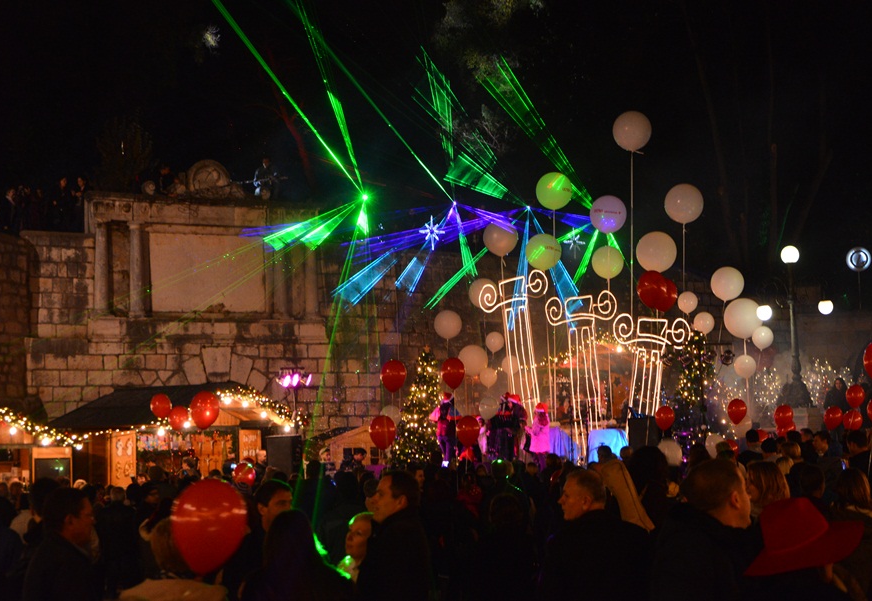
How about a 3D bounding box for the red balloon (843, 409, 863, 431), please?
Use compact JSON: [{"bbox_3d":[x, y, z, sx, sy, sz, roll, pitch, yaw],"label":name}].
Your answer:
[{"bbox_3d":[5.972,1.706,20.800,0.270,0.320,0.270,-2,-6,0],"label":"red balloon"}]

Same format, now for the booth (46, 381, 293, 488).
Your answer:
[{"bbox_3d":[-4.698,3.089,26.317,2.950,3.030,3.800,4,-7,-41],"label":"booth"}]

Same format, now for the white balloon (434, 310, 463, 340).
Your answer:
[{"bbox_3d":[0.257,0.515,30.500,0.600,0.630,0.600,-1,-6,0],"label":"white balloon"}]

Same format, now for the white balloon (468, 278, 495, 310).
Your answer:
[{"bbox_3d":[0.913,-0.116,28.000,0.550,0.600,0.550,-2,-6,0],"label":"white balloon"}]

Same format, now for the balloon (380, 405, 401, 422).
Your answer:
[{"bbox_3d":[-0.667,1.719,21.500,0.310,0.350,0.310,-2,-6,0],"label":"balloon"}]

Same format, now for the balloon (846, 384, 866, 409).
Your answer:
[{"bbox_3d":[5.969,1.363,20.600,0.280,0.345,0.280,-2,-6,0],"label":"balloon"}]

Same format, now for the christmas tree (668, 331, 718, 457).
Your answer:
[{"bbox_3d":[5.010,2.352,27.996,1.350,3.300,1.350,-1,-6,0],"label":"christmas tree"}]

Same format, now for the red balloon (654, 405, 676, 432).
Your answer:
[{"bbox_3d":[3.259,1.676,20.600,0.280,0.355,0.280,-2,-6,0],"label":"red balloon"}]

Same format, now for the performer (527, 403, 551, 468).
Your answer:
[{"bbox_3d":[1.943,2.730,27.500,0.460,1.620,0.500,-2,-6,5],"label":"performer"}]

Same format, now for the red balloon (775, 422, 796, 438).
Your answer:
[{"bbox_3d":[5.074,1.918,21.000,0.280,0.340,0.280,-2,-6,0],"label":"red balloon"}]

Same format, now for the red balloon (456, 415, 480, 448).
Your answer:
[{"bbox_3d":[0.401,1.617,17.900,0.280,0.370,0.280,-2,-6,0],"label":"red balloon"}]

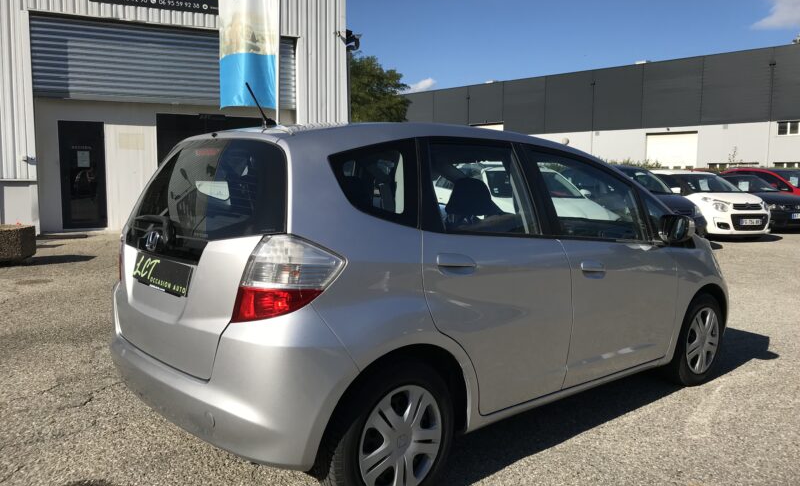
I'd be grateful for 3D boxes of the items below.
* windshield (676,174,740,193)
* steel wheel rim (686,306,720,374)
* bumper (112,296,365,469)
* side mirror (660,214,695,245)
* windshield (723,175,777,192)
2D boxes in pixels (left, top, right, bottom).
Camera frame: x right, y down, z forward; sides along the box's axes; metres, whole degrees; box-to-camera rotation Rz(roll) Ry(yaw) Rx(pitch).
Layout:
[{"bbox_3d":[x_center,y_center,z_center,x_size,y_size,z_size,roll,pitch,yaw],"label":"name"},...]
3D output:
[{"bbox_3d":[6.490,-1.261,13.597,1.280,0.160,0.700,-1,42,-16],"label":"windshield"},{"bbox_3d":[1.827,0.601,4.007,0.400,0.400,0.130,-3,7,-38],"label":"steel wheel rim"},{"bbox_3d":[-0.819,0.393,2.591,0.390,0.540,1.660,-3,7,-42],"label":"bumper"},{"bbox_3d":[1.467,-0.074,3.421,0.115,0.145,0.180,-3,7,-42],"label":"side mirror"},{"bbox_3d":[8.293,-1.386,15.375,1.380,0.170,0.760,-1,41,-20],"label":"windshield"}]

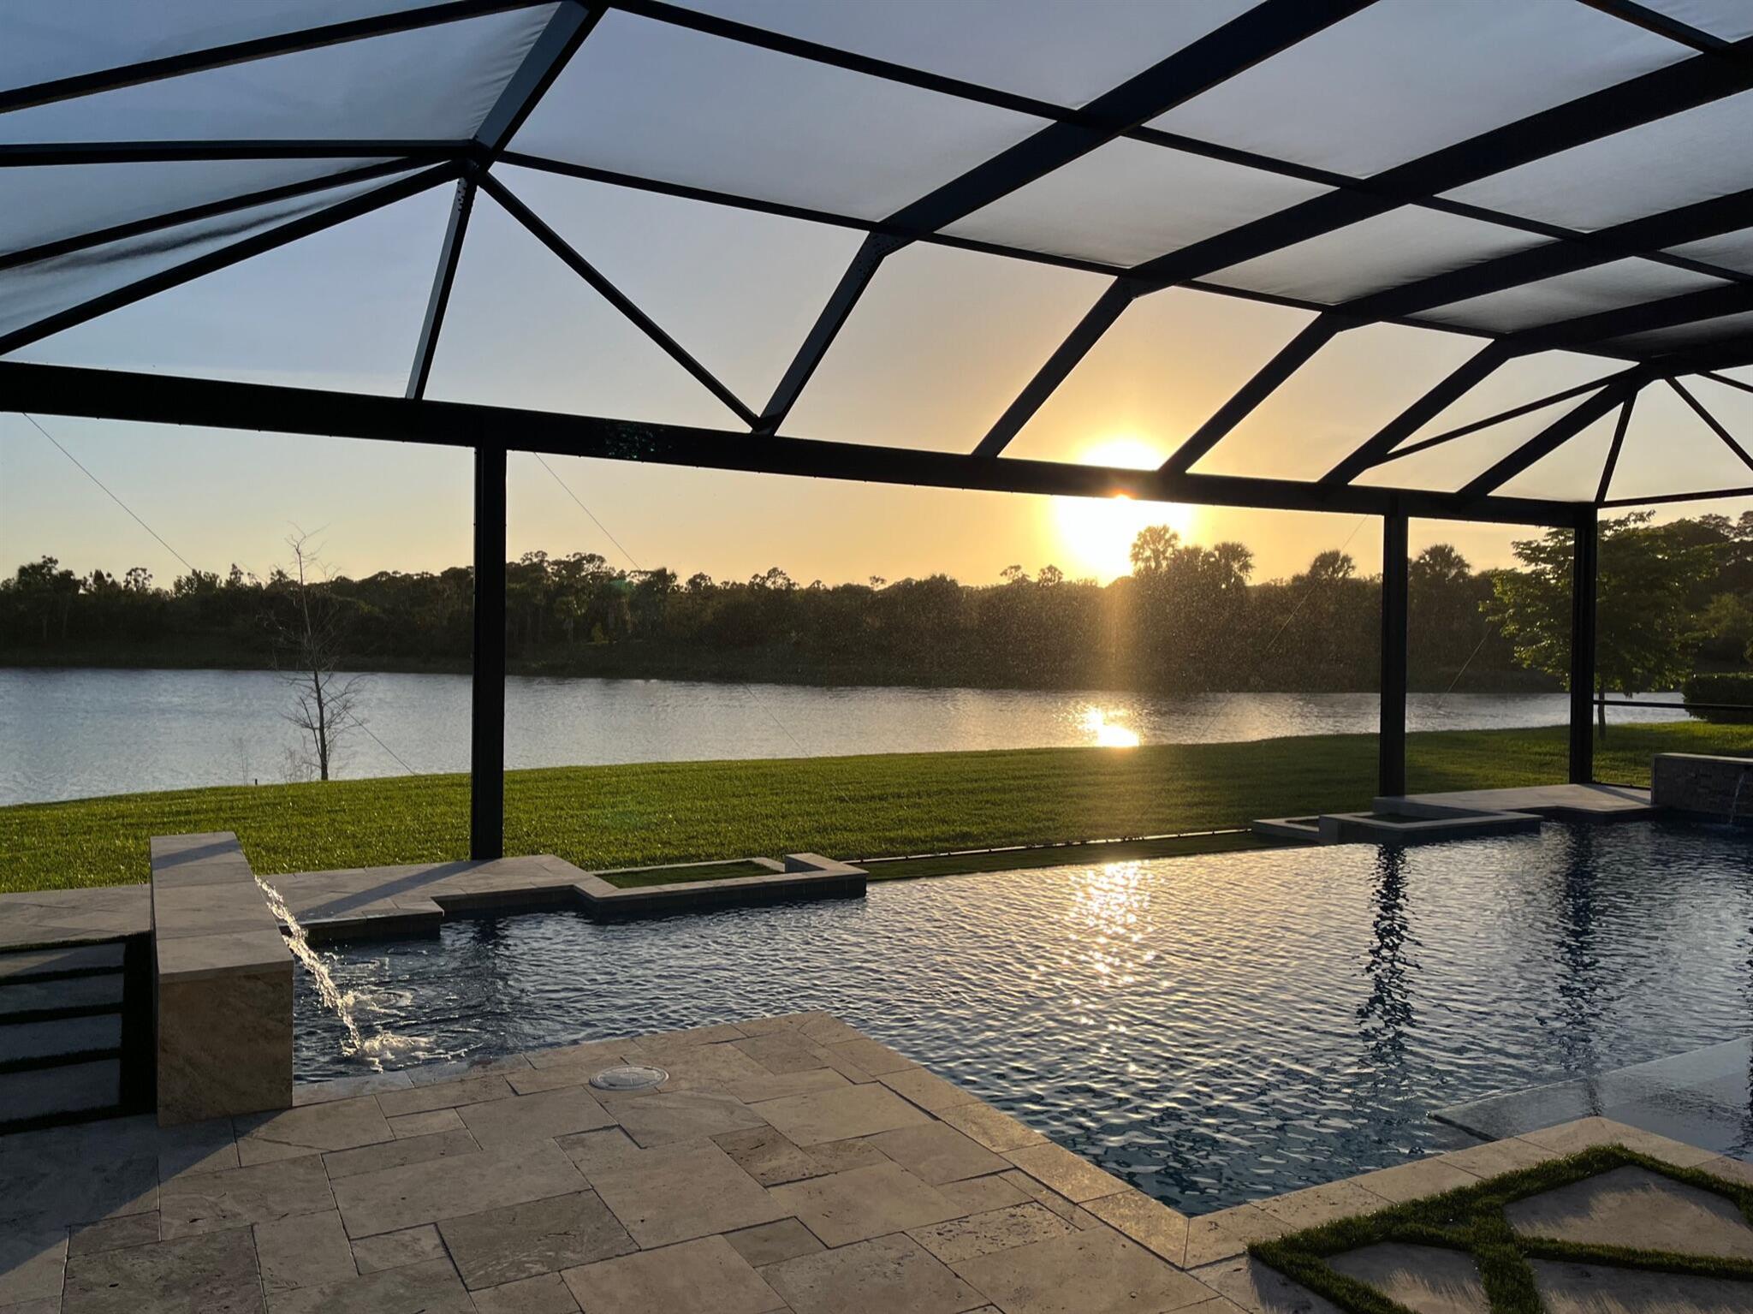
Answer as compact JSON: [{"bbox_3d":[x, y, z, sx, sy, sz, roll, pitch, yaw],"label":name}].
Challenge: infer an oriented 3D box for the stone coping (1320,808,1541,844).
[{"bbox_3d":[4.898,1.496,11.610,1.780,0.179,0.879,0,1,-29],"label":"stone coping"}]

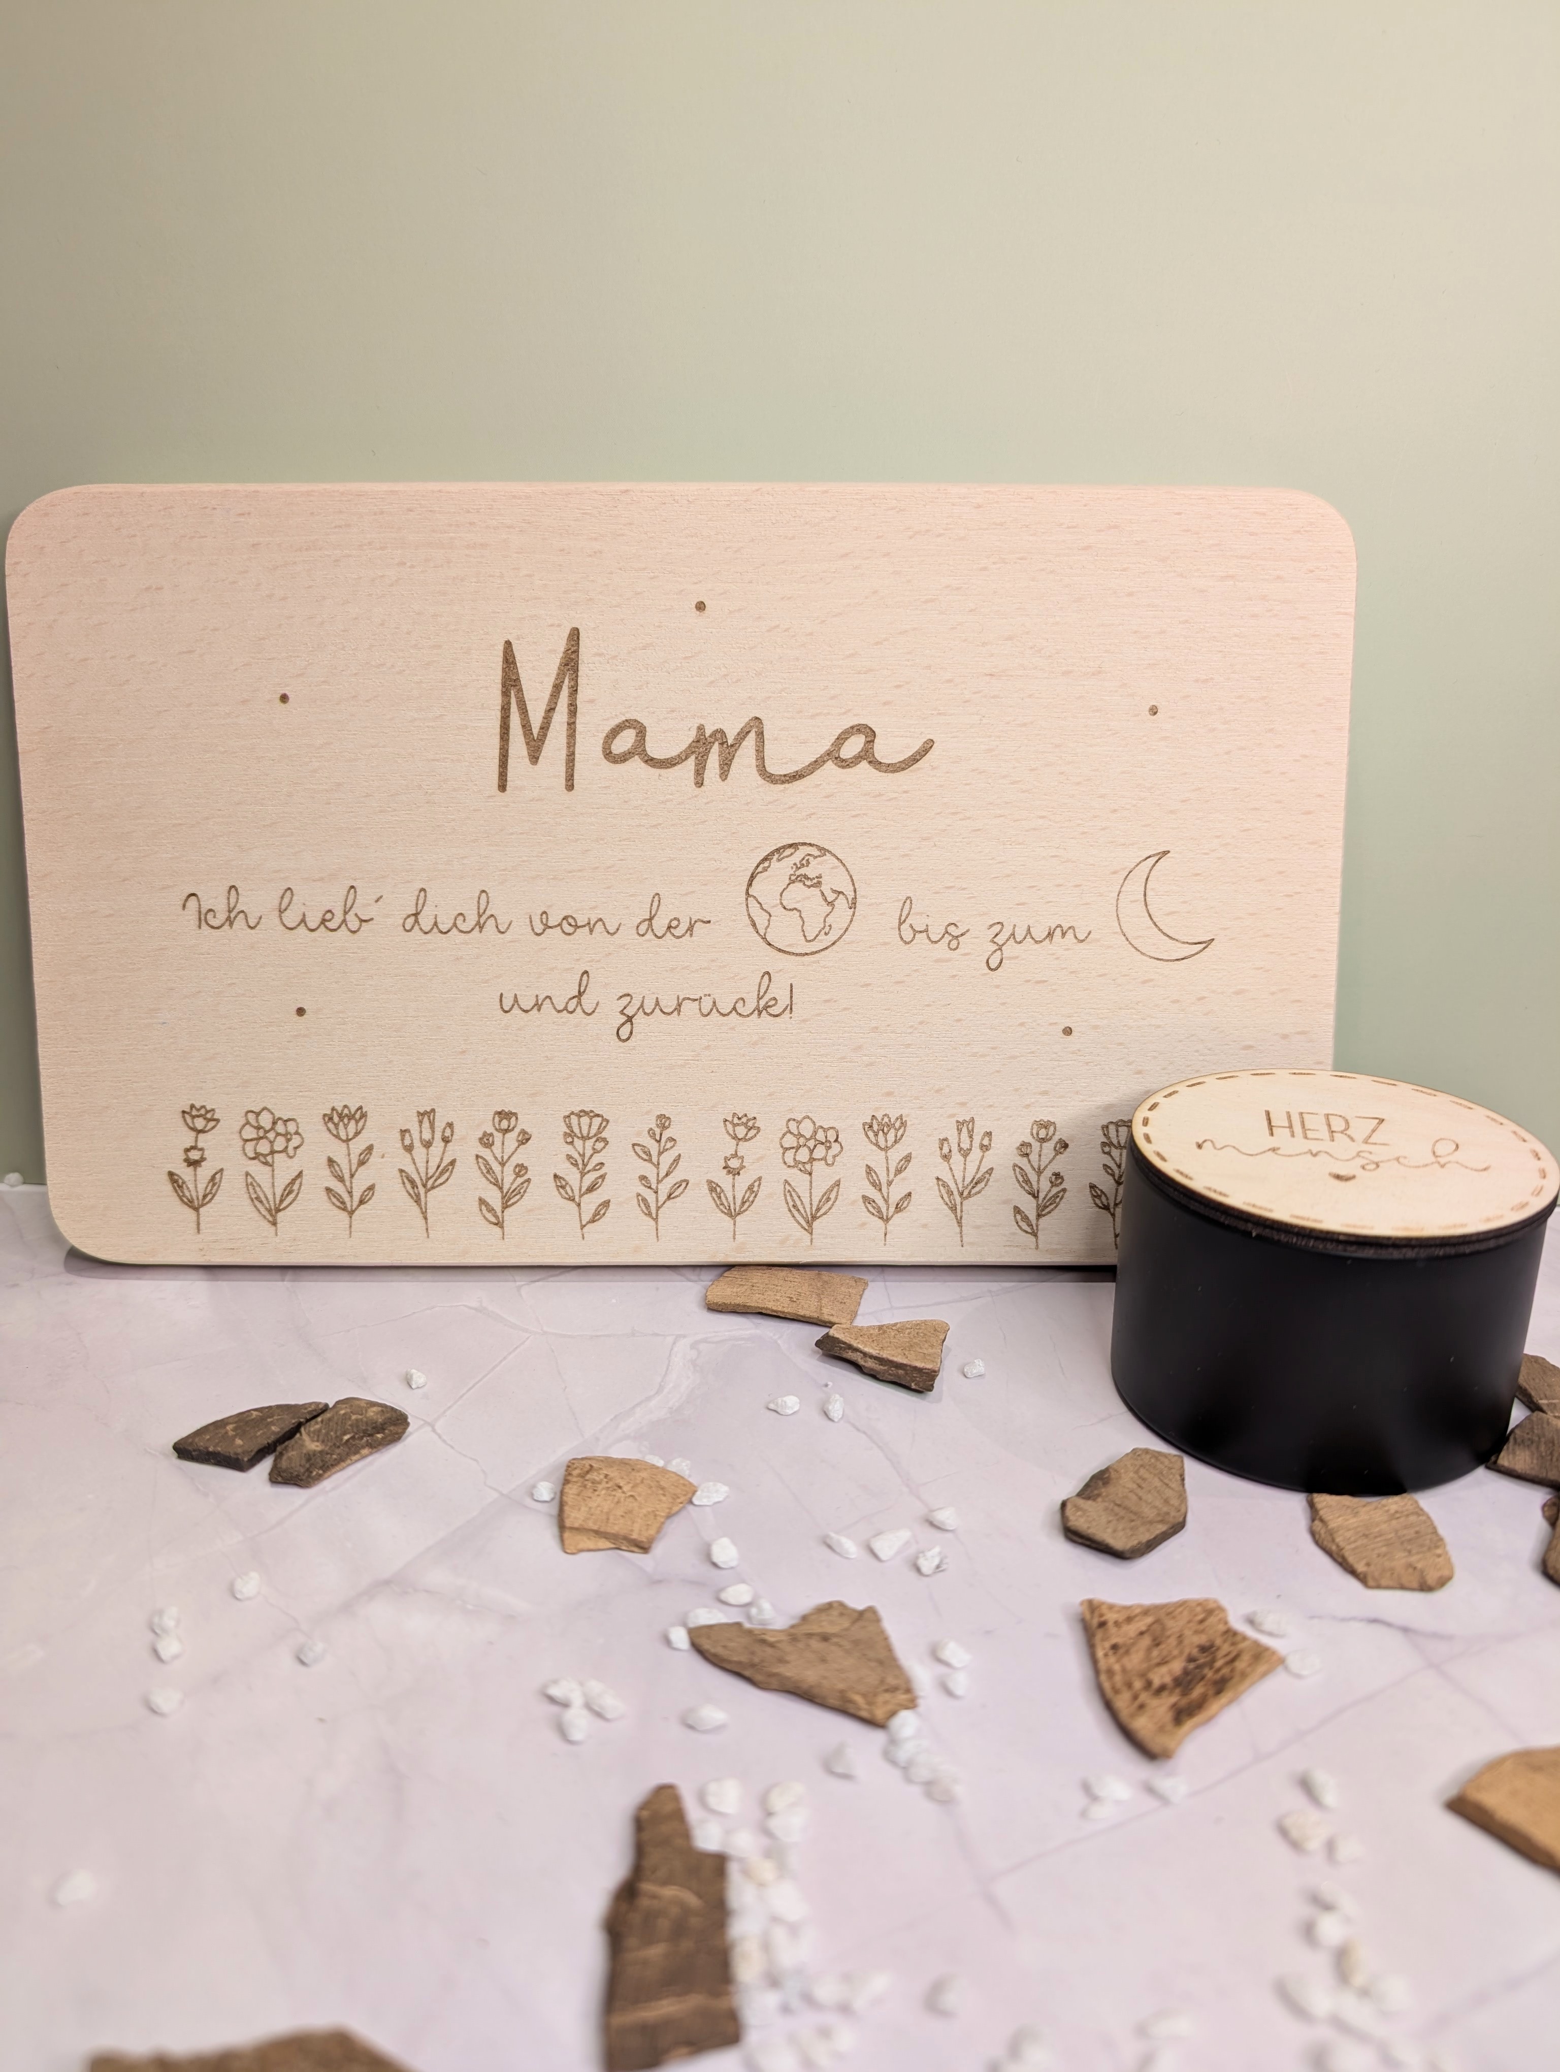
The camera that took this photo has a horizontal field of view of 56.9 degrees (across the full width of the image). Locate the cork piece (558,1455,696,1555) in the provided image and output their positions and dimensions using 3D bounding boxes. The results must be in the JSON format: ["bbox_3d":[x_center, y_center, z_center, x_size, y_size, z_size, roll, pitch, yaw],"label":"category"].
[{"bbox_3d":[-0.022,0.069,0.212,0.020,0.004,0.019,0,20,0],"label":"cork piece"}]

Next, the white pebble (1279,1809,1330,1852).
[{"bbox_3d":[0.058,0.088,0.159,0.005,0.003,0.004,5,21,13],"label":"white pebble"}]

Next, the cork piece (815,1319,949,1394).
[{"bbox_3d":[0.018,0.054,0.249,0.023,0.005,0.014,8,22,22],"label":"cork piece"}]

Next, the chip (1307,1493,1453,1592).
[{"bbox_3d":[0.084,0.071,0.203,0.017,0.004,0.016,1,20,3],"label":"chip"}]

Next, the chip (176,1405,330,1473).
[{"bbox_3d":[-0.083,0.063,0.227,0.013,0.004,0.020,13,24,31],"label":"chip"}]

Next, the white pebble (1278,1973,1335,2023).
[{"bbox_3d":[0.052,0.094,0.141,0.005,0.003,0.004,8,22,20],"label":"white pebble"}]

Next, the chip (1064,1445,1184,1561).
[{"bbox_3d":[0.053,0.069,0.213,0.025,0.003,0.014,-19,27,-42],"label":"chip"}]

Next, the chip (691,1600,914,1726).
[{"bbox_3d":[0.003,0.079,0.184,0.030,0.004,0.016,4,20,11],"label":"chip"}]

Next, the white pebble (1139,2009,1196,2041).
[{"bbox_3d":[0.037,0.095,0.139,0.005,0.002,0.003,-3,20,-8],"label":"white pebble"}]

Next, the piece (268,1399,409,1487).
[{"bbox_3d":[-0.069,0.064,0.224,0.013,0.004,0.020,10,22,24],"label":"piece"}]

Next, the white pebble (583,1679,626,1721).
[{"bbox_3d":[-0.022,0.082,0.177,0.006,0.003,0.004,17,26,39],"label":"white pebble"}]

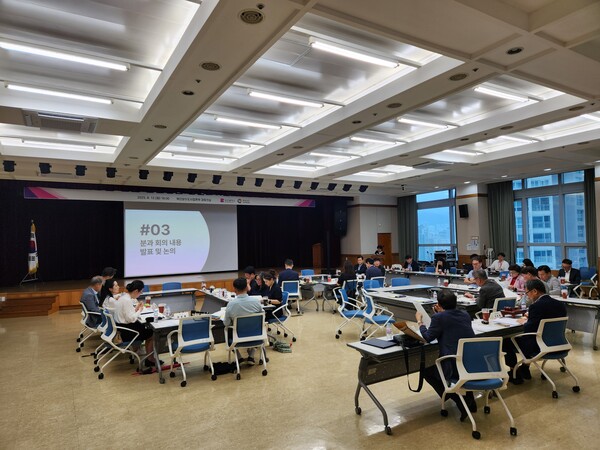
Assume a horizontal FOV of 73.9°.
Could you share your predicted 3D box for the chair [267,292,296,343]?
[{"bbox_3d":[-0.379,1.643,7.084,0.600,0.850,0.600,0,-3,-31],"label":"chair"}]

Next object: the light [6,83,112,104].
[{"bbox_3d":[-3.271,-1.793,5.512,1.240,0.080,0.060,0,-3,-31],"label":"light"}]

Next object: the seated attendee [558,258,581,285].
[{"bbox_3d":[5.867,1.355,8.623,0.750,1.200,0.520,0,-3,-39],"label":"seated attendee"}]

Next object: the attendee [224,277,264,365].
[{"bbox_3d":[-0.784,1.373,5.564,0.520,1.230,0.740,0,-3,-27],"label":"attendee"}]

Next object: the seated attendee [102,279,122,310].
[{"bbox_3d":[-2.874,1.494,6.385,0.780,1.220,0.480,0,-3,-34],"label":"seated attendee"}]

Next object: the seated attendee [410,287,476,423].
[{"bbox_3d":[1.464,1.276,4.020,0.580,1.220,0.760,-1,-3,-21],"label":"seated attendee"}]

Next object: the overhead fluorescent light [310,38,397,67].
[{"bbox_3d":[0.666,-1.968,4.599,1.260,0.080,0.110,0,-3,-31],"label":"overhead fluorescent light"}]

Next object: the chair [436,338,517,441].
[{"bbox_3d":[1.646,1.446,3.710,0.580,0.830,0.560,-1,-3,-7],"label":"chair"}]

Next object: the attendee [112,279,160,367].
[{"bbox_3d":[-2.357,1.438,5.735,0.820,1.250,0.500,0,-3,-31],"label":"attendee"}]

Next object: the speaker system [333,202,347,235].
[{"bbox_3d":[1.953,-0.299,18.645,0.620,1.620,0.600,-1,-3,-11],"label":"speaker system"}]

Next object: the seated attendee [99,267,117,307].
[{"bbox_3d":[-3.839,1.525,7.878,0.820,1.340,0.520,0,-3,-31],"label":"seated attendee"}]

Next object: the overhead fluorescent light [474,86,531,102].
[{"bbox_3d":[3.069,-1.972,6.042,1.260,0.080,0.110,0,-3,-31],"label":"overhead fluorescent light"}]

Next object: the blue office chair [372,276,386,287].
[{"bbox_3d":[1.838,1.707,9.890,0.600,0.840,0.600,-1,-3,-22],"label":"blue office chair"}]

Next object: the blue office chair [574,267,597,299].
[{"bbox_3d":[7.489,1.587,10.699,0.600,0.850,0.600,1,-3,-42],"label":"blue office chair"}]

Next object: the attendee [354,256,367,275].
[{"bbox_3d":[1.801,1.558,11.645,0.500,1.220,0.750,-3,-3,31],"label":"attendee"}]

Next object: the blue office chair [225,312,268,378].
[{"bbox_3d":[-0.720,1.574,5.358,0.550,0.810,0.560,0,-3,-26],"label":"blue office chair"}]

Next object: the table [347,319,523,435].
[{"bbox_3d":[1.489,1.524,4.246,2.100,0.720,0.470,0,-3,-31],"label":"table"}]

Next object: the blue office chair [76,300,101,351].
[{"bbox_3d":[-3.507,1.707,6.906,0.560,0.830,0.580,0,-3,-26],"label":"blue office chair"}]

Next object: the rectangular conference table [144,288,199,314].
[{"bbox_3d":[-3.010,1.848,8.677,1.500,0.720,0.470,0,-3,-31],"label":"rectangular conference table"}]

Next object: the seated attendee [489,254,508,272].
[{"bbox_3d":[5.695,1.439,11.259,0.540,1.280,0.750,-4,-3,38],"label":"seated attendee"}]

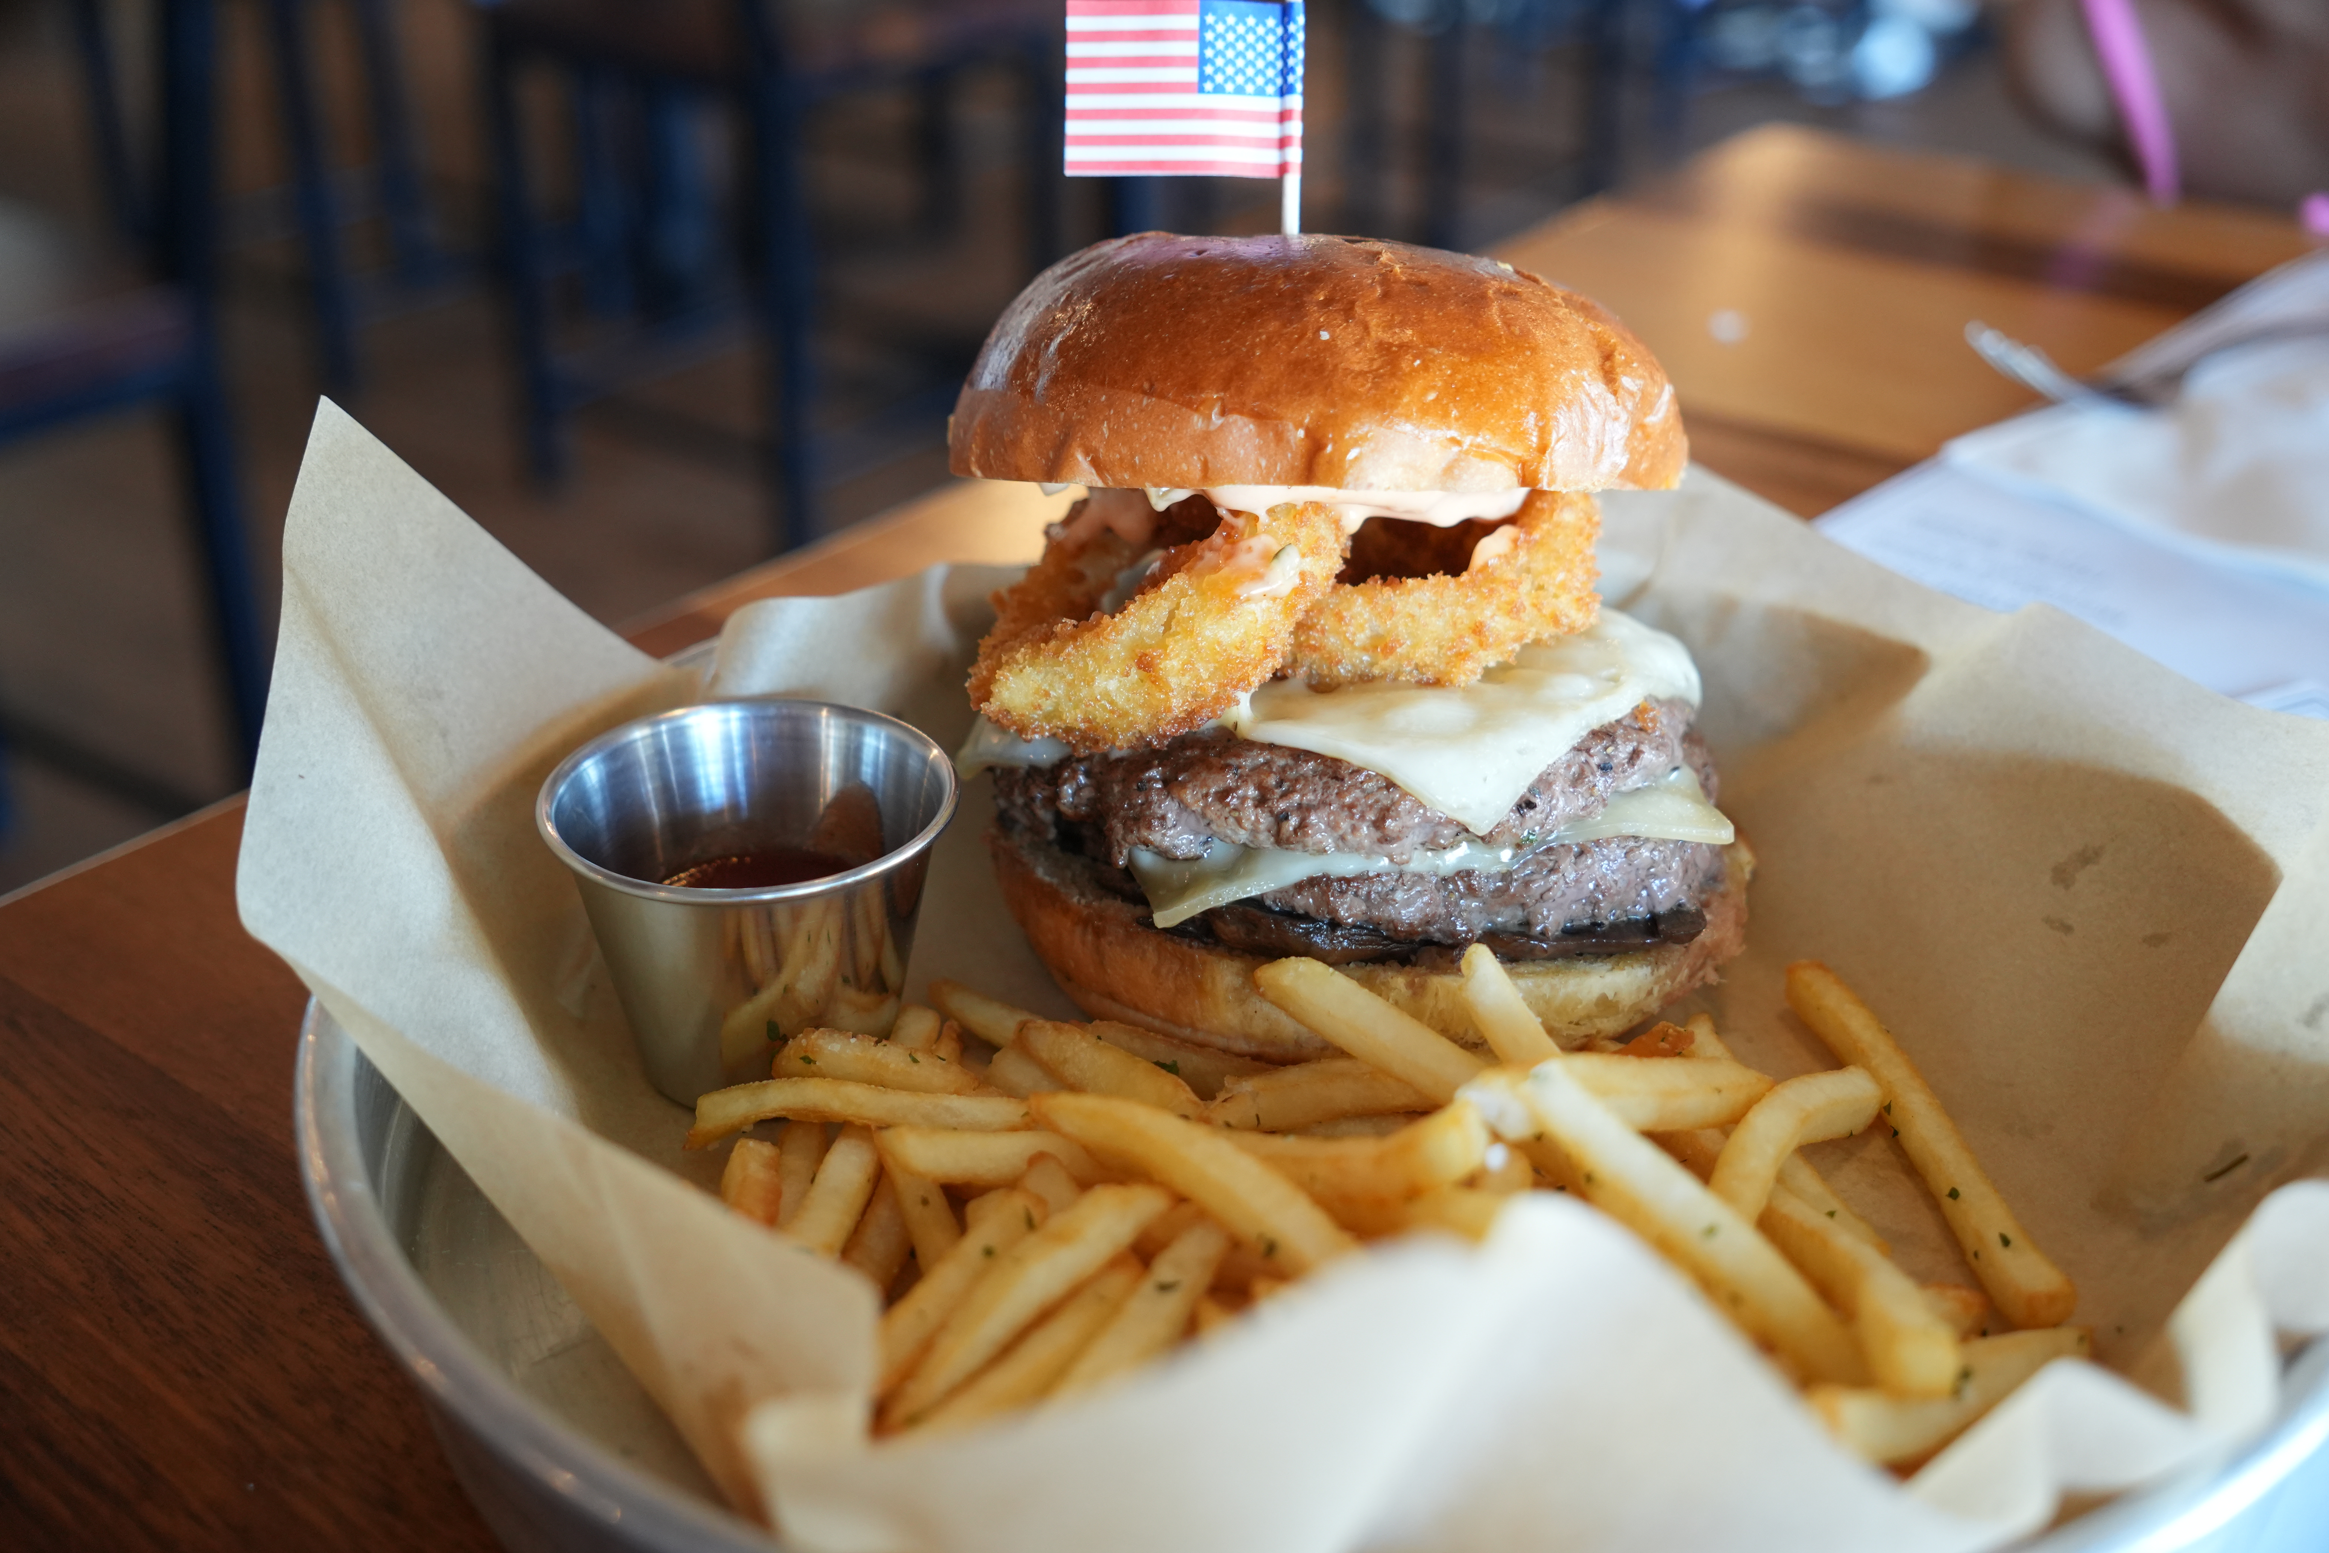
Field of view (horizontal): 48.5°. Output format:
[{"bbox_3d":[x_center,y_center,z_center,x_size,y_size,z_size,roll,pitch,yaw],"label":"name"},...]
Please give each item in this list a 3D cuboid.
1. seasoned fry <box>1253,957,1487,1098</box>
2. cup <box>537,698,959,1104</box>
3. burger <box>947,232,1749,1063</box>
[{"bbox_3d":[0.033,0.038,0.363,0.049,0.007,0.007,27,38,29],"label":"seasoned fry"},{"bbox_3d":[-0.063,0.022,0.399,0.062,0.045,0.062,1,29,-1],"label":"cup"},{"bbox_3d":[0.027,-0.028,0.414,0.123,0.121,0.121,-1,28,0],"label":"burger"}]

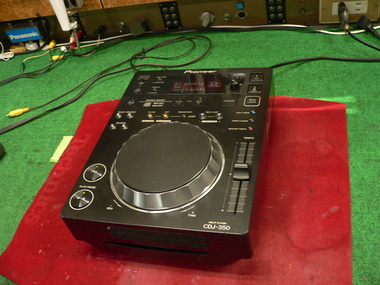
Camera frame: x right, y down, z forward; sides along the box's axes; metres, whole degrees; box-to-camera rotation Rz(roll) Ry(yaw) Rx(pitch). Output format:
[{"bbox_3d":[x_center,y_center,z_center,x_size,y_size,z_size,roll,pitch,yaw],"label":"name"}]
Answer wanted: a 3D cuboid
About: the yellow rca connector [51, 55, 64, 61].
[{"bbox_3d":[-0.304,-0.194,0.908,0.033,0.011,0.011,-15,43,0],"label":"yellow rca connector"}]

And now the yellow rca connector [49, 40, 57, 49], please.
[{"bbox_3d":[-0.330,-0.236,0.953,0.011,0.011,0.030,3,53,18],"label":"yellow rca connector"}]

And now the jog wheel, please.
[{"bbox_3d":[-0.029,0.021,0.470,0.139,0.019,0.139,-8,43,7],"label":"jog wheel"}]

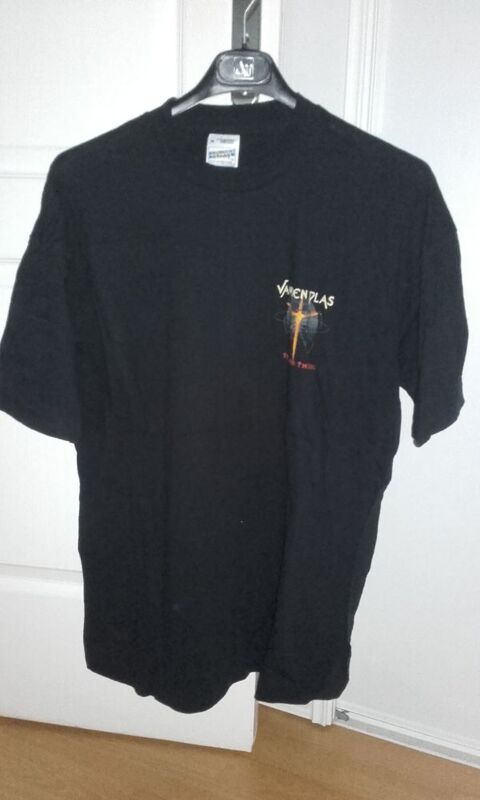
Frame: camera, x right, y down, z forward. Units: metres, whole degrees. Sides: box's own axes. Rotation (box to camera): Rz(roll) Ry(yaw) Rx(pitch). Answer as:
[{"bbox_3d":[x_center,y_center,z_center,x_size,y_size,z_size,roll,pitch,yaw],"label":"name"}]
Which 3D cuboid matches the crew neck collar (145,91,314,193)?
[{"bbox_3d":[-0.012,-0.293,0.749,0.188,0.108,0.090,3,13,4],"label":"crew neck collar"}]

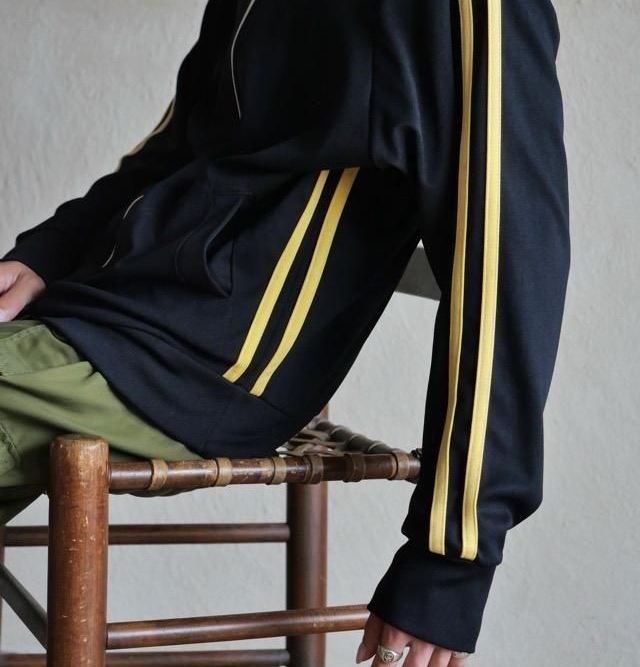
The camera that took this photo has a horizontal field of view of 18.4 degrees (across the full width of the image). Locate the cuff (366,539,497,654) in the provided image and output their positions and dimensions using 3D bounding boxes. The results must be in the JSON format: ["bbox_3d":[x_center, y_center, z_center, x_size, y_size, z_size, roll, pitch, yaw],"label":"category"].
[{"bbox_3d":[0.094,0.212,1.600,0.092,0.075,0.068,20,2,0],"label":"cuff"}]

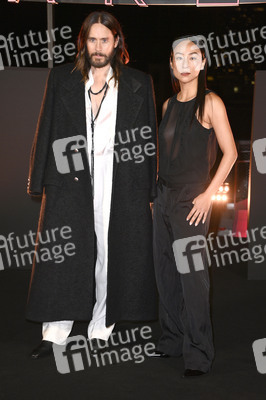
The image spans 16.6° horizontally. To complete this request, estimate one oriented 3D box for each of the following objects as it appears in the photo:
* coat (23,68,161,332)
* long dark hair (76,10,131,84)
[{"bbox_3d":[-0.203,-0.051,4.763,0.680,1.340,0.400,2,10,6],"label":"coat"},{"bbox_3d":[-0.162,-0.768,4.620,0.265,0.365,0.250,2,10,14],"label":"long dark hair"}]

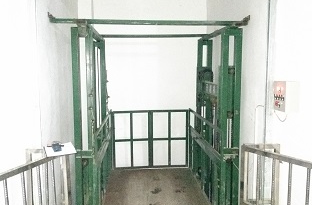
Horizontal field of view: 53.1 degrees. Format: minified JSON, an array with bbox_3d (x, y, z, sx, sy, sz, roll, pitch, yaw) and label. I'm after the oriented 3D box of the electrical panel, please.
[{"bbox_3d":[1.010,-0.048,2.429,0.096,0.234,0.219,0,5,-3],"label":"electrical panel"}]

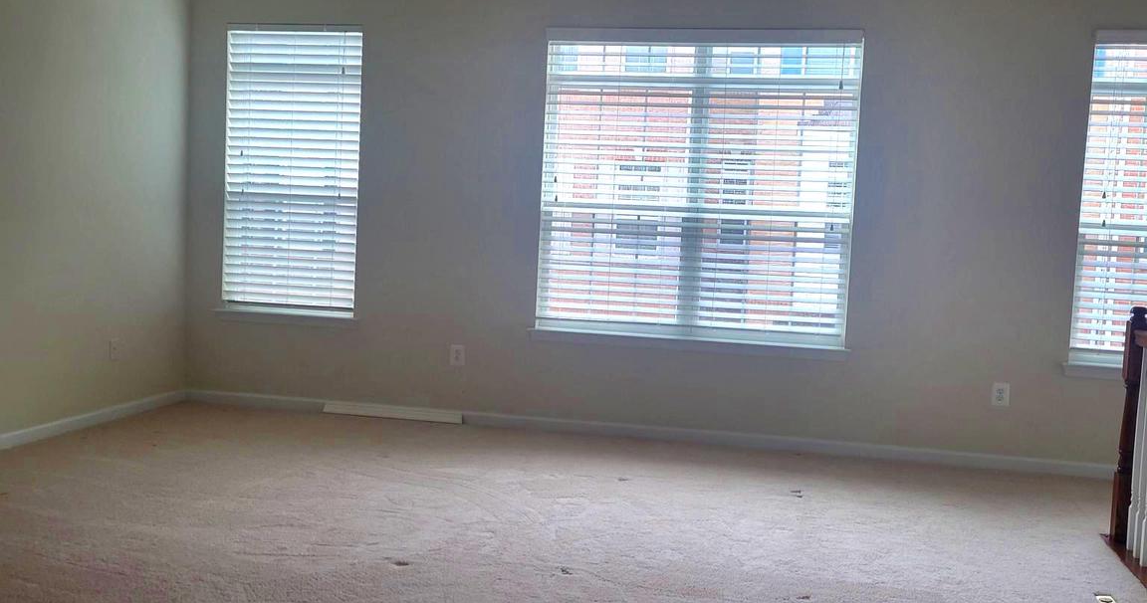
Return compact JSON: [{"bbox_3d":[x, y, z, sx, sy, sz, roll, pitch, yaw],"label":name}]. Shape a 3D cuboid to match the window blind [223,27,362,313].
[{"bbox_3d":[-1.733,-0.823,7.054,0.890,1.720,0.070,3,4,11],"label":"window blind"}]

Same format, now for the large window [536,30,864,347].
[{"bbox_3d":[0.690,-0.660,6.577,1.800,1.770,0.100,3,4,11],"label":"large window"}]

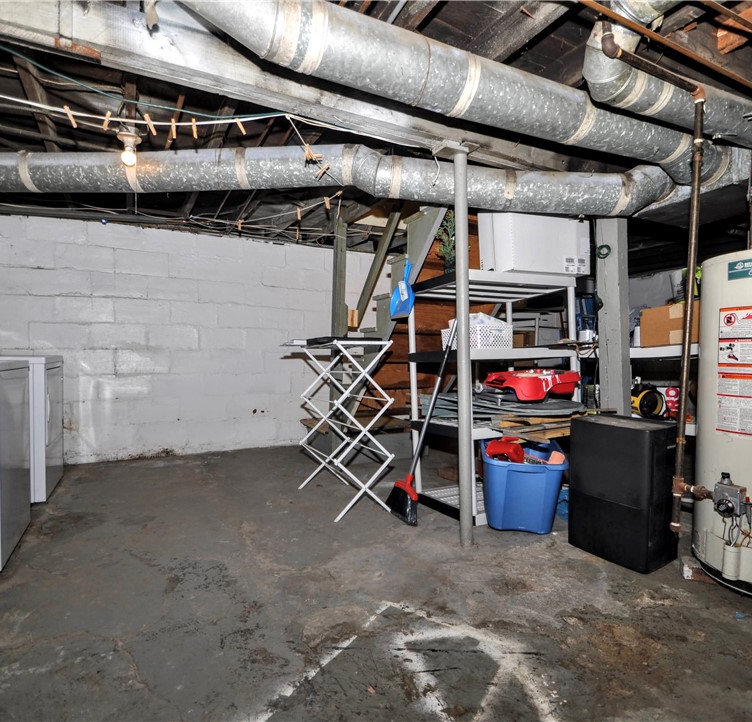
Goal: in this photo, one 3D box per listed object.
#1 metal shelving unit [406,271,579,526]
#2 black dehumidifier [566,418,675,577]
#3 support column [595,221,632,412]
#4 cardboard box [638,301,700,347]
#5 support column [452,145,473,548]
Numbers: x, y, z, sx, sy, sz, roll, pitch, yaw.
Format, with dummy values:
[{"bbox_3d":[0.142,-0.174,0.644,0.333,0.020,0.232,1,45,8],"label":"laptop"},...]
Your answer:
[{"bbox_3d":[0.780,0.197,2.897,0.920,1.395,0.540,-1,0,-28],"label":"metal shelving unit"},{"bbox_3d":[1.156,0.594,2.139,0.255,0.607,0.387,-1,1,-33],"label":"black dehumidifier"},{"bbox_3d":[1.384,-0.074,2.660,0.090,1.930,0.140,-1,0,-26],"label":"support column"},{"bbox_3d":[1.938,-0.199,2.699,0.340,0.235,0.520,-1,0,-18],"label":"cardboard box"},{"bbox_3d":[0.426,-0.067,2.202,0.066,1.940,0.066,-1,0,-27],"label":"support column"}]

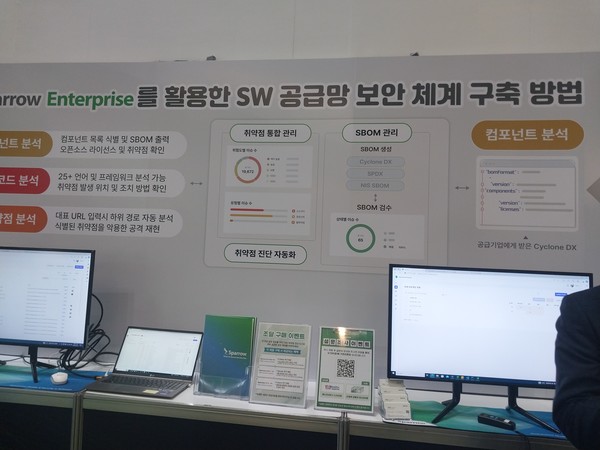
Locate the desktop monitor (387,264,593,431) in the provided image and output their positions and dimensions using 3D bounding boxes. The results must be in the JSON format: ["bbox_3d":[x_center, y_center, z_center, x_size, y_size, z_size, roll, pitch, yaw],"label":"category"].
[{"bbox_3d":[0.687,0.429,1.653,0.718,0.535,0.215,2,-3,7],"label":"desktop monitor"}]

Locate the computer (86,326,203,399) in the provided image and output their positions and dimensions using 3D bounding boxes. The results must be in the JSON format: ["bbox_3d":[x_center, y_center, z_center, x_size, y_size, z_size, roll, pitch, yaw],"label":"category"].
[{"bbox_3d":[-0.624,0.559,1.859,0.357,0.200,0.305,2,-3,8],"label":"computer"}]

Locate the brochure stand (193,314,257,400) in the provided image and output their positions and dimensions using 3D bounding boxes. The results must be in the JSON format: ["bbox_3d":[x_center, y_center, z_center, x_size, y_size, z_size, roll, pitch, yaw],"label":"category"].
[{"bbox_3d":[-0.289,0.518,1.794,0.226,0.302,0.120,2,-3,9],"label":"brochure stand"}]

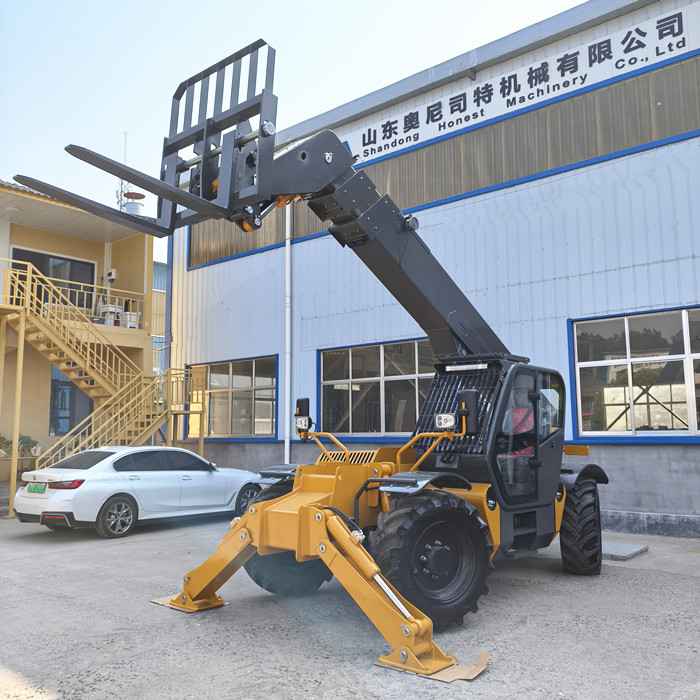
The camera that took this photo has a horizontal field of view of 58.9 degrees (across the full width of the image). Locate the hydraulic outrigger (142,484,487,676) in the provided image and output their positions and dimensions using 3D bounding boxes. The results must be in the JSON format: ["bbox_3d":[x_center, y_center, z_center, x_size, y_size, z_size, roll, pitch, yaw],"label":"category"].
[{"bbox_3d":[-0.447,1.913,5.680,3.140,1.220,0.680,-6,-9,38],"label":"hydraulic outrigger"}]

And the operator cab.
[{"bbox_3d":[1.752,1.010,7.570,0.970,1.690,1.950,-7,-10,43],"label":"operator cab"}]

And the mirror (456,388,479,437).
[{"bbox_3d":[1.089,0.579,5.745,0.200,0.420,0.090,-5,-9,33],"label":"mirror"}]

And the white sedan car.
[{"bbox_3d":[-3.737,2.622,12.041,1.850,1.470,4.850,-6,-9,38],"label":"white sedan car"}]

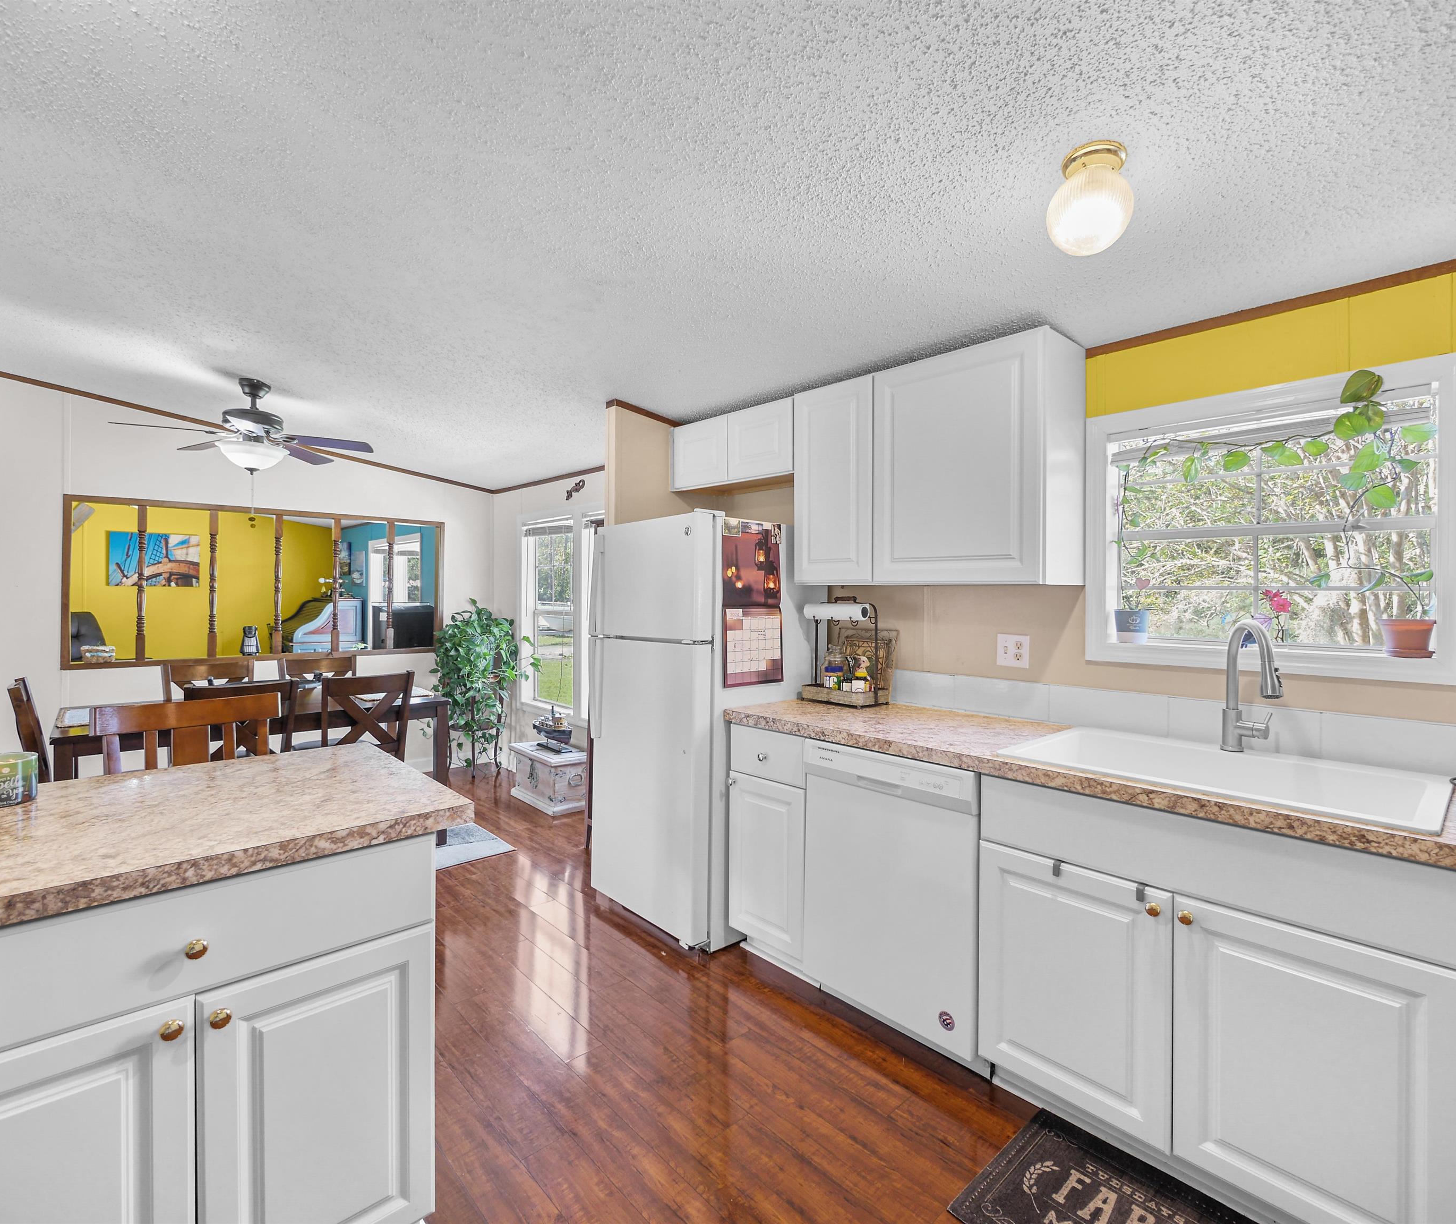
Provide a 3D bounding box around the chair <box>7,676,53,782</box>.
[{"bbox_3d":[-2.982,0.784,3.123,0.540,0.940,0.450,-1,2,-42],"label":"chair"}]

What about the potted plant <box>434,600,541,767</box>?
[{"bbox_3d":[-1.851,0.558,4.897,0.660,1.330,0.660,-1,2,-42],"label":"potted plant"}]

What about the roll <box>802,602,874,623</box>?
[{"bbox_3d":[0.434,0.002,2.645,0.067,0.067,0.295,-1,2,-42],"label":"roll"}]

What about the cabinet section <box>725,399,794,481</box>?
[{"bbox_3d":[0.249,-0.702,2.843,0.340,0.298,0.384,0,1,-43],"label":"cabinet section"}]

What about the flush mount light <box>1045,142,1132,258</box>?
[{"bbox_3d":[0.747,-0.837,1.355,0.158,0.187,0.158,9,-5,-41],"label":"flush mount light"}]

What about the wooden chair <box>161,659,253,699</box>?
[{"bbox_3d":[-2.886,0.772,3.704,0.450,0.940,0.540,-1,2,-42],"label":"wooden chair"}]

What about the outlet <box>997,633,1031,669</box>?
[{"bbox_3d":[0.996,0.138,2.308,0.010,0.114,0.117,-1,2,-42],"label":"outlet"}]

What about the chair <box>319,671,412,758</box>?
[{"bbox_3d":[-1.947,0.782,3.487,0.450,0.940,0.540,-1,2,-42],"label":"chair"}]

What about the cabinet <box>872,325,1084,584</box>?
[{"bbox_3d":[0.836,-0.467,2.245,0.320,0.750,0.595,-1,2,-42],"label":"cabinet"}]

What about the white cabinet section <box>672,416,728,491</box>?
[{"bbox_3d":[-0.011,-0.719,3.125,0.340,0.295,0.384,0,1,-43],"label":"white cabinet section"}]

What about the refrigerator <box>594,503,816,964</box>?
[{"bbox_3d":[-0.096,0.444,2.951,0.780,1.656,0.755,-1,2,-42],"label":"refrigerator"}]

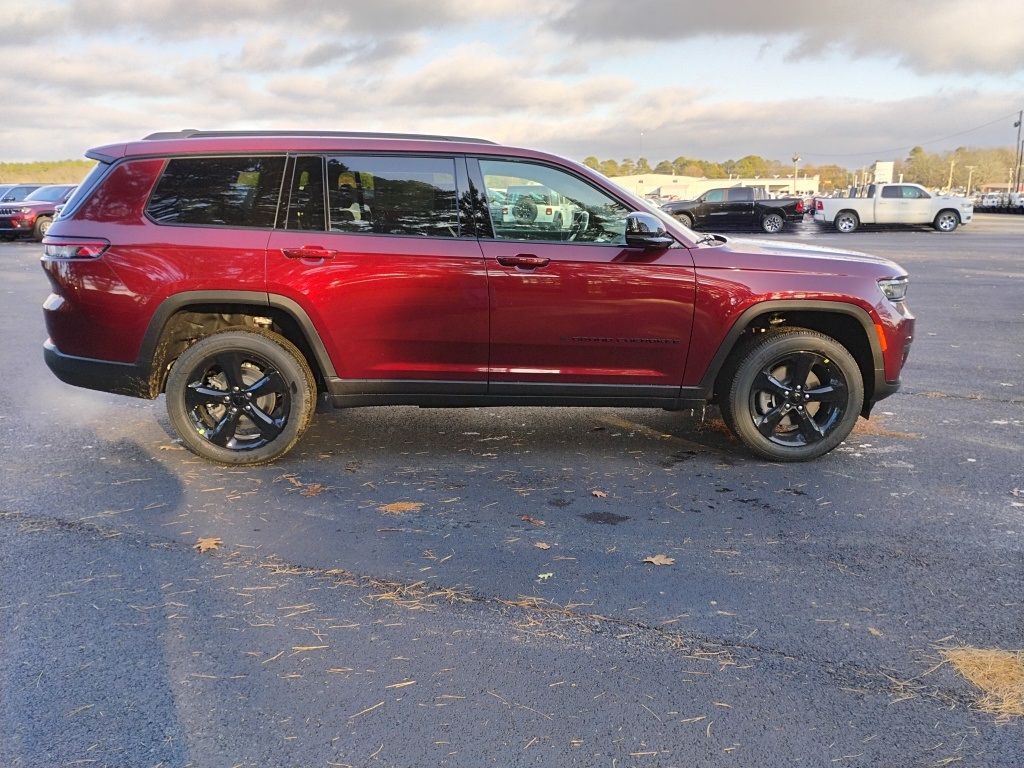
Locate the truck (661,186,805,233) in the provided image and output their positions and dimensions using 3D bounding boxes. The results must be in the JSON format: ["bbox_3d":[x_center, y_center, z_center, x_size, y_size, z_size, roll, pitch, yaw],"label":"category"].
[{"bbox_3d":[9.520,-7.620,36.200,5.920,1.970,2.080,2,13,7],"label":"truck"}]

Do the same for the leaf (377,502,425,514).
[{"bbox_3d":[-0.532,0.594,3.970,0.210,0.020,0.105,-2,13,-10],"label":"leaf"}]

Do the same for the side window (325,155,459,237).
[{"bbox_3d":[-0.632,-1.000,4.412,0.700,0.430,0.050,0,-7,-4],"label":"side window"}]

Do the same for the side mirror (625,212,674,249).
[{"bbox_3d":[0.717,-0.806,4.352,0.210,0.175,0.210,0,13,-4],"label":"side mirror"}]

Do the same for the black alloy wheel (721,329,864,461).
[{"bbox_3d":[1.606,0.062,4.763,0.770,0.770,0.265,0,13,-4],"label":"black alloy wheel"}]

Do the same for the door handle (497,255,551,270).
[{"bbox_3d":[0.061,-0.640,4.362,0.275,0.072,0.060,0,13,-4],"label":"door handle"}]

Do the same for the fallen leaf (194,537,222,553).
[{"bbox_3d":[-1.299,0.684,3.537,0.122,0.020,0.115,-4,14,-21],"label":"fallen leaf"}]

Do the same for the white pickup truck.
[{"bbox_3d":[16.200,-7.520,35.350,6.140,1.970,2.080,4,13,16],"label":"white pickup truck"}]

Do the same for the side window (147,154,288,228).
[{"bbox_3d":[-1.529,-1.001,4.301,0.670,0.360,0.110,0,13,-4],"label":"side window"}]

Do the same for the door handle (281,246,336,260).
[{"bbox_3d":[-1.045,-0.674,4.276,0.268,0.066,0.060,0,13,-4],"label":"door handle"}]

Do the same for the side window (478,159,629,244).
[{"bbox_3d":[0.243,-0.982,4.467,0.840,0.450,0.050,0,-7,-4],"label":"side window"}]

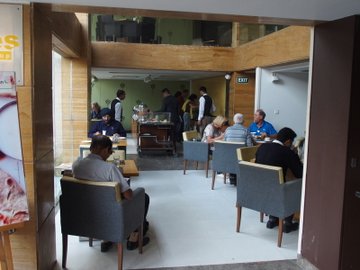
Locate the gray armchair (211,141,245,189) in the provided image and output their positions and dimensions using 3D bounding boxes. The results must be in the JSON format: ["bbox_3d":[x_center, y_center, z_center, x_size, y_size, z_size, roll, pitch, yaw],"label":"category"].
[{"bbox_3d":[0.929,0.513,6.121,0.580,0.800,0.600,5,7,31],"label":"gray armchair"}]

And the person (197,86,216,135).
[{"bbox_3d":[0.664,-0.304,9.268,0.500,1.770,0.330,-5,8,-43],"label":"person"}]

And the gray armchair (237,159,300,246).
[{"bbox_3d":[1.039,0.723,4.116,0.580,0.820,0.590,-5,8,-43],"label":"gray armchair"}]

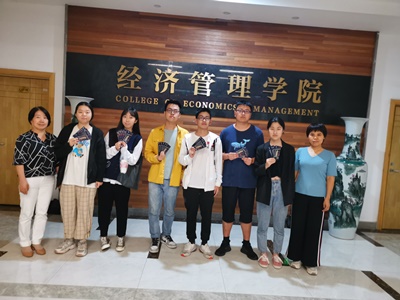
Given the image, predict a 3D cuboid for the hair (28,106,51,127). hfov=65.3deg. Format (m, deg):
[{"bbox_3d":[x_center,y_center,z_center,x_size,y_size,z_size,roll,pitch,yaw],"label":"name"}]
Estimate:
[{"bbox_3d":[-1.685,-0.350,3.286,0.230,0.220,0.230,0,6,-35],"label":"hair"}]

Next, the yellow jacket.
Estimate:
[{"bbox_3d":[-0.390,0.066,3.570,0.500,0.720,0.310,3,5,-7],"label":"yellow jacket"}]

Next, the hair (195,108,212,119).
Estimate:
[{"bbox_3d":[0.038,-0.378,3.495,0.180,0.155,0.195,4,5,-1],"label":"hair"}]

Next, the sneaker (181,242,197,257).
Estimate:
[{"bbox_3d":[-0.120,1.133,3.587,0.105,0.115,0.285,7,6,29],"label":"sneaker"}]

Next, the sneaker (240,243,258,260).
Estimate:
[{"bbox_3d":[0.581,1.174,3.647,0.110,0.120,0.290,1,6,-31],"label":"sneaker"}]

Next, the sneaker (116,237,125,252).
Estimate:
[{"bbox_3d":[-0.919,1.069,3.627,0.095,0.125,0.260,3,5,-12],"label":"sneaker"}]

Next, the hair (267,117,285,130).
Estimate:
[{"bbox_3d":[0.822,-0.265,3.390,0.185,0.180,0.200,5,5,10],"label":"hair"}]

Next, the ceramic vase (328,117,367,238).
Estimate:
[{"bbox_3d":[2.152,0.407,4.526,0.455,1.720,0.455,4,5,0],"label":"ceramic vase"}]

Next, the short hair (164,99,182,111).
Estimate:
[{"bbox_3d":[-0.315,-0.497,3.640,0.185,0.160,0.200,4,5,-3],"label":"short hair"}]

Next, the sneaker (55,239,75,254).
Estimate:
[{"bbox_3d":[-1.479,1.052,3.439,0.100,0.115,0.270,6,6,24],"label":"sneaker"}]

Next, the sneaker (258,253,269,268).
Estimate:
[{"bbox_3d":[0.714,1.209,3.467,0.092,0.100,0.245,4,5,-1],"label":"sneaker"}]

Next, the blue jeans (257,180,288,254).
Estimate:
[{"bbox_3d":[0.811,0.755,3.495,0.370,0.890,0.260,4,5,4],"label":"blue jeans"}]

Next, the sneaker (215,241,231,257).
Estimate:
[{"bbox_3d":[0.279,1.152,3.655,0.105,0.120,0.290,8,6,35],"label":"sneaker"}]

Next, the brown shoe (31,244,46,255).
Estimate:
[{"bbox_3d":[-1.728,1.051,3.357,0.235,0.080,0.088,9,7,42],"label":"brown shoe"}]

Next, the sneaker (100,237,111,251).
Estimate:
[{"bbox_3d":[-1.097,1.057,3.614,0.095,0.125,0.260,2,5,-19],"label":"sneaker"}]

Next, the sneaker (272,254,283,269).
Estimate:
[{"bbox_3d":[0.861,1.216,3.479,0.095,0.105,0.255,5,5,9],"label":"sneaker"}]

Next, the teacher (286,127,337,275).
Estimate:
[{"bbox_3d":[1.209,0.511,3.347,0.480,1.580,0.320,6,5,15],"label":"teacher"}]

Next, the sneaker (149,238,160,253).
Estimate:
[{"bbox_3d":[-0.531,1.092,3.663,0.105,0.125,0.285,3,5,-5],"label":"sneaker"}]

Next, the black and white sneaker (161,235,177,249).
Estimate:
[{"bbox_3d":[-0.377,1.097,3.786,0.105,0.110,0.285,0,7,-43],"label":"black and white sneaker"}]

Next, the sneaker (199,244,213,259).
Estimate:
[{"bbox_3d":[0.074,1.147,3.585,0.105,0.110,0.280,2,6,-26],"label":"sneaker"}]

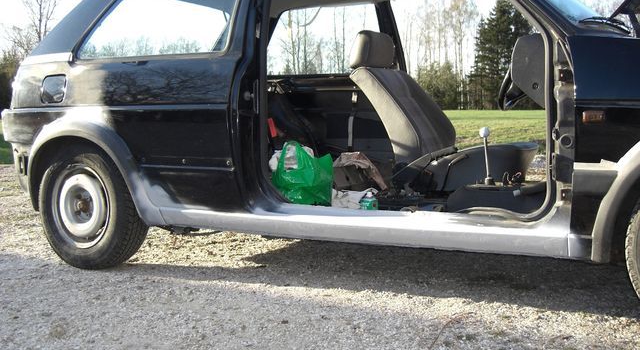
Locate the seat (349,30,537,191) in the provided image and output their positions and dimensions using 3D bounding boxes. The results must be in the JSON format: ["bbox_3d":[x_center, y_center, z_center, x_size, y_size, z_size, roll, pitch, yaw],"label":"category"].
[{"bbox_3d":[0.595,-0.321,3.480,0.880,0.820,0.500,2,6,27],"label":"seat"}]

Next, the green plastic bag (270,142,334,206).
[{"bbox_3d":[-0.078,0.009,2.907,0.240,0.290,0.190,2,6,27],"label":"green plastic bag"}]

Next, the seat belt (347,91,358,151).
[{"bbox_3d":[0.189,-0.302,3.979,0.065,0.345,0.035,2,6,27],"label":"seat belt"}]

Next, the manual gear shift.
[{"bbox_3d":[0.721,-0.084,3.041,0.065,0.258,0.055,2,6,27],"label":"manual gear shift"}]

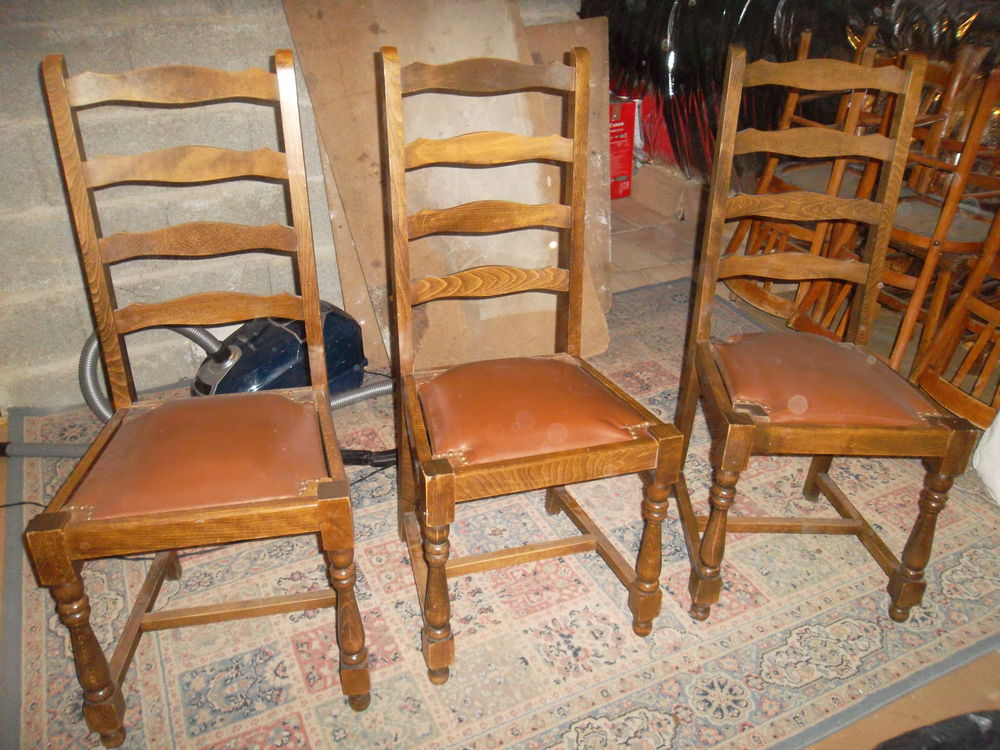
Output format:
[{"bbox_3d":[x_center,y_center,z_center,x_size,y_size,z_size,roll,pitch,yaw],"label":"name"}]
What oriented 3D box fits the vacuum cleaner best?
[{"bbox_3d":[-0.805,-0.025,2.286,1.050,0.285,0.600,1,27,0],"label":"vacuum cleaner"}]

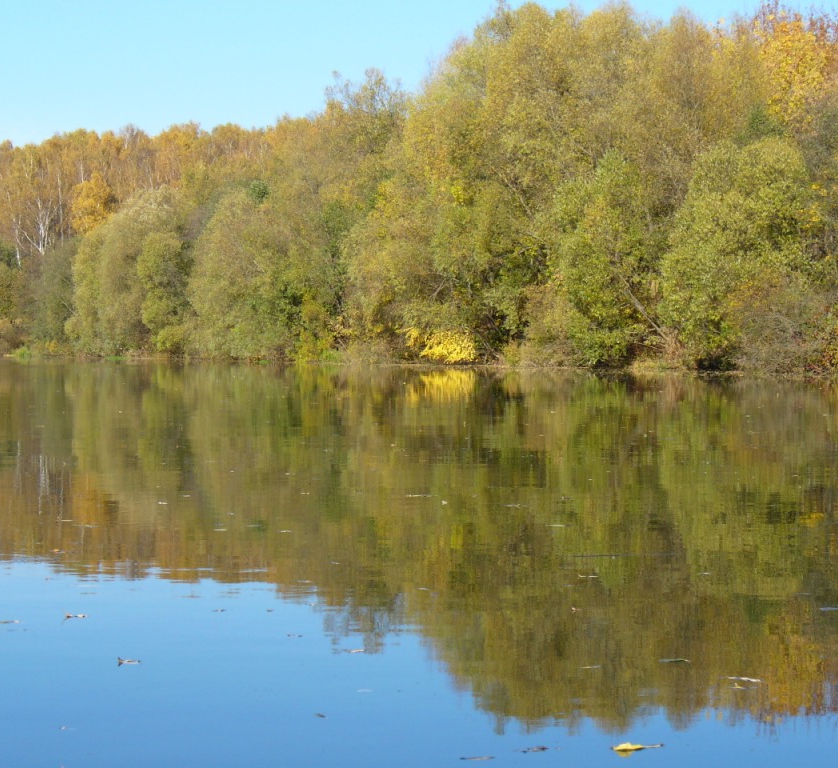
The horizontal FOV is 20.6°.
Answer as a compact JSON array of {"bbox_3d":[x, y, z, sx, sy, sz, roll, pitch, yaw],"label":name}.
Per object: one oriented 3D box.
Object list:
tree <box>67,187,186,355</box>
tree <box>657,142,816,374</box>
[{"bbox_3d":[-18.856,-7.232,149.000,7.684,11.042,7.200,0,1,0],"label":"tree"},{"bbox_3d":[13.868,-5.612,100.000,6.804,10.141,6.500,0,1,0],"label":"tree"}]

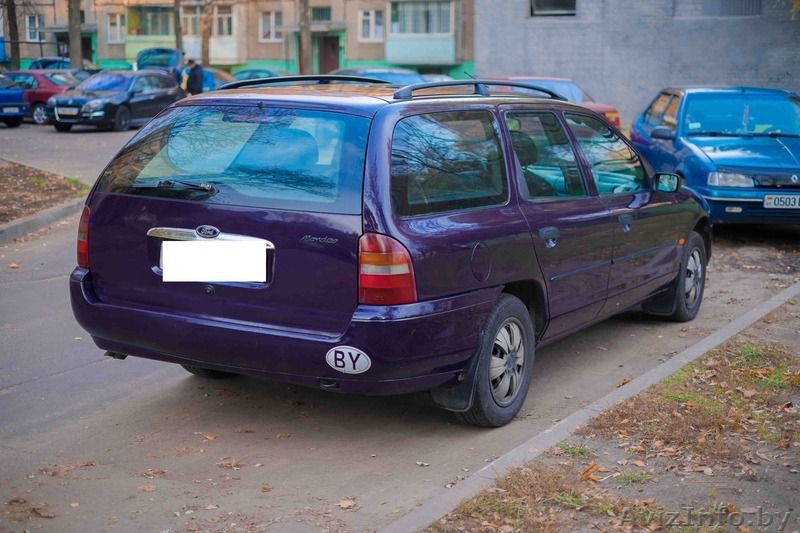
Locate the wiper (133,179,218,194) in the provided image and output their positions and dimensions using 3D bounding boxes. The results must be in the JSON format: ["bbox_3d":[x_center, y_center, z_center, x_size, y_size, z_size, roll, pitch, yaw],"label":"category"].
[{"bbox_3d":[-0.905,-0.316,4.697,0.440,0.057,0.055,6,11,30],"label":"wiper"}]

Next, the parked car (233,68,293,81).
[{"bbox_3d":[-4.914,-5.902,39.500,4.300,1.460,1.720,4,10,19],"label":"parked car"}]

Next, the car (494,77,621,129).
[{"bbox_3d":[1.700,-2.304,18.700,1.690,1.400,4.400,-3,10,-20],"label":"car"}]

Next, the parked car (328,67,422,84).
[{"bbox_3d":[-0.550,-3.397,24.600,1.740,1.480,4.300,-3,10,-20],"label":"parked car"}]

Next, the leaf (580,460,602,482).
[{"bbox_3d":[0.706,0.754,4.329,0.082,0.050,0.085,1,9,0],"label":"leaf"}]

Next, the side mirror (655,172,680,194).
[{"bbox_3d":[1.526,-0.478,6.697,0.180,0.120,0.110,6,11,30],"label":"side mirror"}]

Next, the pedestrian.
[{"bbox_3d":[-5.645,-4.805,32.443,0.450,1.770,0.550,-1,9,-8],"label":"pedestrian"}]

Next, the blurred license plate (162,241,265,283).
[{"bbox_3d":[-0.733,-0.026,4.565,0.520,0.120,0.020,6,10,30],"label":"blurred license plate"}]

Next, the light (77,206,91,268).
[{"bbox_3d":[-1.332,-0.140,5.031,0.180,0.265,0.170,6,10,30],"label":"light"}]

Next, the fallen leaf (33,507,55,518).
[{"bbox_3d":[-1.203,0.832,3.975,0.073,0.020,0.050,1,9,0],"label":"fallen leaf"}]

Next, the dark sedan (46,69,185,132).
[{"bbox_3d":[-7.012,-4.178,29.517,1.830,1.470,4.800,3,10,16],"label":"dark sedan"}]

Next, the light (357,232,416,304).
[{"bbox_3d":[-0.033,0.005,4.275,0.180,0.265,0.170,6,10,30],"label":"light"}]

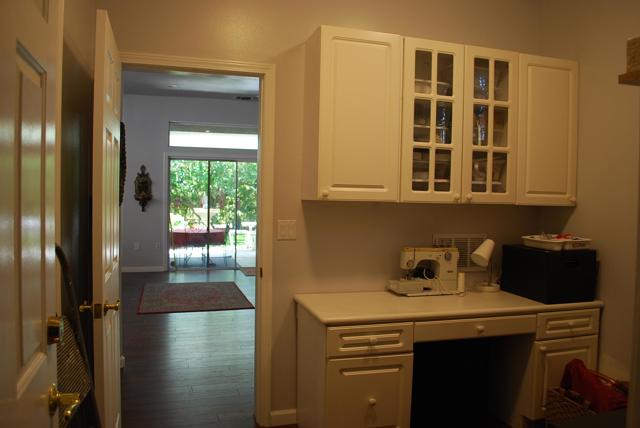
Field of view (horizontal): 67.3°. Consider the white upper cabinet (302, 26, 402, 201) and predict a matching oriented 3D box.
[{"bbox_3d":[0.182,-0.531,2.756,0.483,0.920,0.316,0,2,-18],"label":"white upper cabinet"}]

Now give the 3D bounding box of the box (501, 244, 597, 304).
[{"bbox_3d":[1.420,0.366,3.026,0.385,0.295,0.430,0,2,-18],"label":"box"}]

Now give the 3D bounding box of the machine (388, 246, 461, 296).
[{"bbox_3d":[0.632,0.342,2.940,0.452,0.284,0.186,0,2,-17],"label":"machine"}]

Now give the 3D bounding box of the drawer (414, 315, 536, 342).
[{"bbox_3d":[0.769,0.591,2.690,0.755,0.107,0.402,0,2,-17],"label":"drawer"}]

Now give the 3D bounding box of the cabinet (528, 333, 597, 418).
[{"bbox_3d":[1.434,0.944,2.790,0.457,0.443,0.033,0,2,-18],"label":"cabinet"}]

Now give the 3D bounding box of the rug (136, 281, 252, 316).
[{"bbox_3d":[-1.689,1.081,6.438,1.333,0.012,1.931,0,2,-17],"label":"rug"}]

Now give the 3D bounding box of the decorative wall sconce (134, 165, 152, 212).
[{"bbox_3d":[-3.086,-0.444,8.415,0.293,0.837,0.130,0,2,-18],"label":"decorative wall sconce"}]

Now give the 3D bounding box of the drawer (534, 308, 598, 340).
[{"bbox_3d":[1.388,0.634,2.941,0.457,0.154,0.380,0,2,-18],"label":"drawer"}]

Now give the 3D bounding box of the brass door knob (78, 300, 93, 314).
[{"bbox_3d":[-0.893,0.358,1.830,0.056,0.052,0.075,0,2,-17],"label":"brass door knob"}]

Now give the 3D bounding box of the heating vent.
[{"bbox_3d":[0.942,0.260,3.179,0.415,0.257,0.025,0,2,-18],"label":"heating vent"}]

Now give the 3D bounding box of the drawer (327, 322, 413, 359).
[{"bbox_3d":[0.209,0.627,2.566,0.469,0.154,0.380,0,2,-18],"label":"drawer"}]

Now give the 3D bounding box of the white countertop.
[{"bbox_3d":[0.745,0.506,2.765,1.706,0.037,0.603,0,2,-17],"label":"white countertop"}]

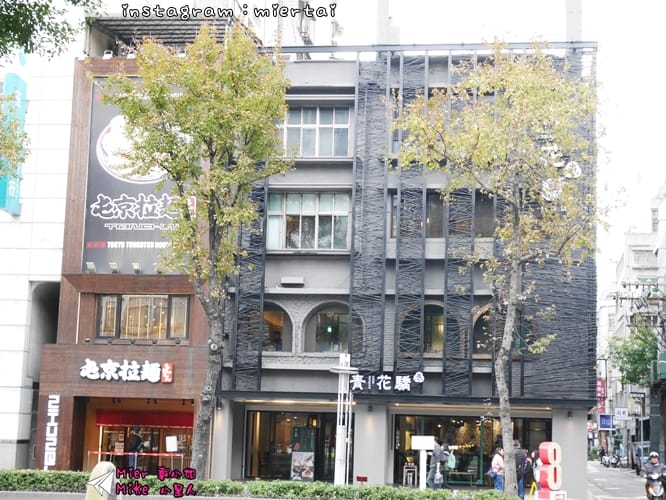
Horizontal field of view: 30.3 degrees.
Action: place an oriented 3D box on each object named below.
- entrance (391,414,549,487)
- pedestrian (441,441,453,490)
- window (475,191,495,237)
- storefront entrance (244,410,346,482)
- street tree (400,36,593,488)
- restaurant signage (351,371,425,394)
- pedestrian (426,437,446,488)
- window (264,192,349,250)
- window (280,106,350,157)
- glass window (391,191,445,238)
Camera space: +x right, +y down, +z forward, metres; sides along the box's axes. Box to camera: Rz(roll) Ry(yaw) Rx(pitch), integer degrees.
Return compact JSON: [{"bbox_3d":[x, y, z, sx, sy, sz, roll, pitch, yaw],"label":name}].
[{"bbox_3d":[4.622,6.725,41.111,5.240,2.372,0.300,1,-9,8],"label":"entrance"},{"bbox_3d":[3.667,7.004,39.580,0.420,1.600,0.480,1,-9,8],"label":"pedestrian"},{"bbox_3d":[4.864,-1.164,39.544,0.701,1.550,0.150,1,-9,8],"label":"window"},{"bbox_3d":[-1.170,6.526,40.599,3.537,2.439,0.350,1,-9,8],"label":"storefront entrance"},{"bbox_3d":[4.559,0.447,34.509,5.767,13.005,5.479,1,-9,8],"label":"street tree"},{"bbox_3d":[1.686,4.073,37.936,2.301,0.690,0.200,1,-9,8],"label":"restaurant signage"},{"bbox_3d":[2.974,6.278,35.578,0.500,1.735,0.520,1,-9,8],"label":"pedestrian"},{"bbox_3d":[-0.865,-0.940,41.002,2.930,1.943,0.200,1,-9,8],"label":"window"},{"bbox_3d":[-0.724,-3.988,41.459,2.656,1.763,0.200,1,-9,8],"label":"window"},{"bbox_3d":[2.782,-1.169,40.549,1.744,1.572,0.200,1,-9,8],"label":"glass window"}]

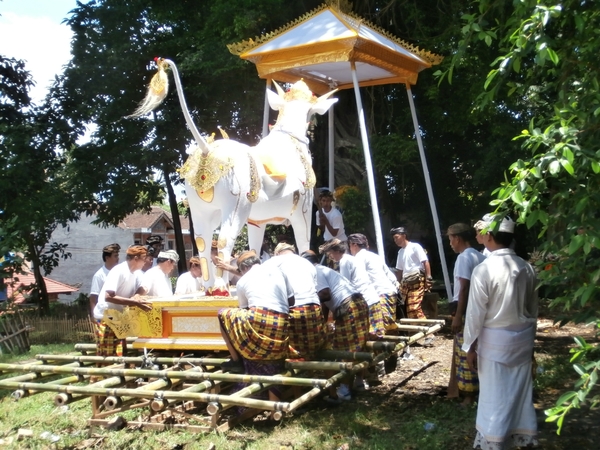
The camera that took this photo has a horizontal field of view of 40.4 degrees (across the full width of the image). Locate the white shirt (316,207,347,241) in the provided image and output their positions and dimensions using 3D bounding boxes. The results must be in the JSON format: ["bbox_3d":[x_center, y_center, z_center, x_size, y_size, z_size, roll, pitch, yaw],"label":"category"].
[{"bbox_3d":[0.425,-0.007,11.000,0.430,0.500,0.290,-1,-2,23],"label":"white shirt"}]

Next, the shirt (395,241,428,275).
[{"bbox_3d":[1.547,0.451,11.300,0.460,0.490,0.330,-1,-2,41],"label":"shirt"}]

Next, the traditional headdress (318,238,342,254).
[{"bbox_3d":[0.337,0.238,9.000,0.250,0.130,0.190,-21,-7,16],"label":"traditional headdress"}]

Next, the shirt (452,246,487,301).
[{"bbox_3d":[1.588,0.465,7.500,0.290,0.560,0.440,-1,-2,42],"label":"shirt"}]

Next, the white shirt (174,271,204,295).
[{"bbox_3d":[-1.332,0.816,10.000,0.380,0.520,0.450,0,-2,12],"label":"white shirt"}]

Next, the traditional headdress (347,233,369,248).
[{"bbox_3d":[0.678,0.183,9.600,0.230,0.160,0.200,-13,-9,34],"label":"traditional headdress"}]

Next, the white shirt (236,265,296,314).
[{"bbox_3d":[-0.315,0.590,7.450,0.500,0.520,0.300,0,-36,-27],"label":"white shirt"}]

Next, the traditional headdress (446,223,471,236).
[{"bbox_3d":[1.468,0.041,7.500,0.230,0.130,0.190,0,-2,15],"label":"traditional headdress"}]

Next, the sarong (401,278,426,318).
[{"bbox_3d":[1.574,1.033,11.300,0.400,0.620,0.360,-1,-2,45],"label":"sarong"}]

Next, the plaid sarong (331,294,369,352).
[{"bbox_3d":[0.513,1.032,8.450,0.360,0.660,0.360,-6,-4,32],"label":"plaid sarong"}]

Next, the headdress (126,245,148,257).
[{"bbox_3d":[-1.725,0.271,8.650,0.220,0.130,0.190,11,-4,-15],"label":"headdress"}]

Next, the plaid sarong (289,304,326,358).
[{"bbox_3d":[0.044,1.023,7.900,0.440,0.560,0.420,1,-2,-30],"label":"plaid sarong"}]

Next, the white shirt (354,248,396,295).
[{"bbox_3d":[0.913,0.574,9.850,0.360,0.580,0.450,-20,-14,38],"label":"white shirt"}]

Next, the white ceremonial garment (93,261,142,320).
[{"bbox_3d":[-1.927,0.695,8.650,0.460,0.630,0.480,0,-2,12],"label":"white ceremonial garment"}]

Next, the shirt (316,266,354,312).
[{"bbox_3d":[0.360,0.663,8.500,0.280,0.520,0.420,-40,-20,25],"label":"shirt"}]

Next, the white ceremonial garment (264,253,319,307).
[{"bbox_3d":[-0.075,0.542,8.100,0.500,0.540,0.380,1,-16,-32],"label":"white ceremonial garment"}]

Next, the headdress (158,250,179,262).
[{"bbox_3d":[-1.453,0.348,9.000,0.220,0.130,0.190,16,-6,-17],"label":"headdress"}]

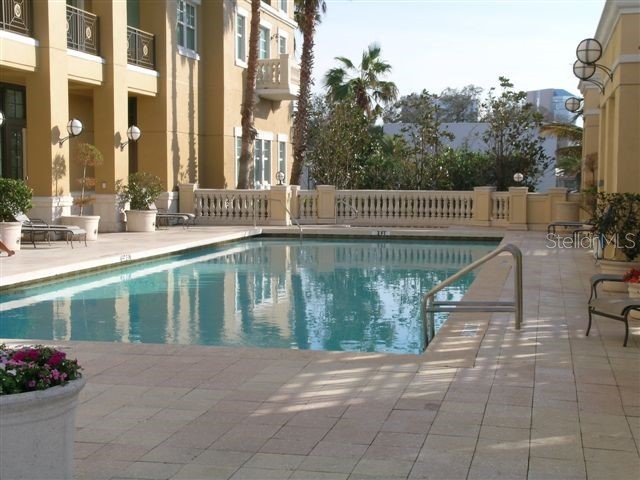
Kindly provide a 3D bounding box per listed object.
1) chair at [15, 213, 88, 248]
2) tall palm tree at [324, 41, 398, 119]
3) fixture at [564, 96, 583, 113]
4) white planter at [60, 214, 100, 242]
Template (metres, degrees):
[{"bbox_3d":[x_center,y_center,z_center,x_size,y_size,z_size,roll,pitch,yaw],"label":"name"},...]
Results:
[{"bbox_3d":[-5.941,-0.247,22.840,1.620,0.820,0.680,1,4,12],"label":"chair"},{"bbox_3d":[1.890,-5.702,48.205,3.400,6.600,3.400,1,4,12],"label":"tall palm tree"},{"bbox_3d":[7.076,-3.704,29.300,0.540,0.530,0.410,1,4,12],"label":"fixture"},{"bbox_3d":[-5.837,-0.294,25.610,0.970,0.570,0.970,1,4,12],"label":"white planter"}]

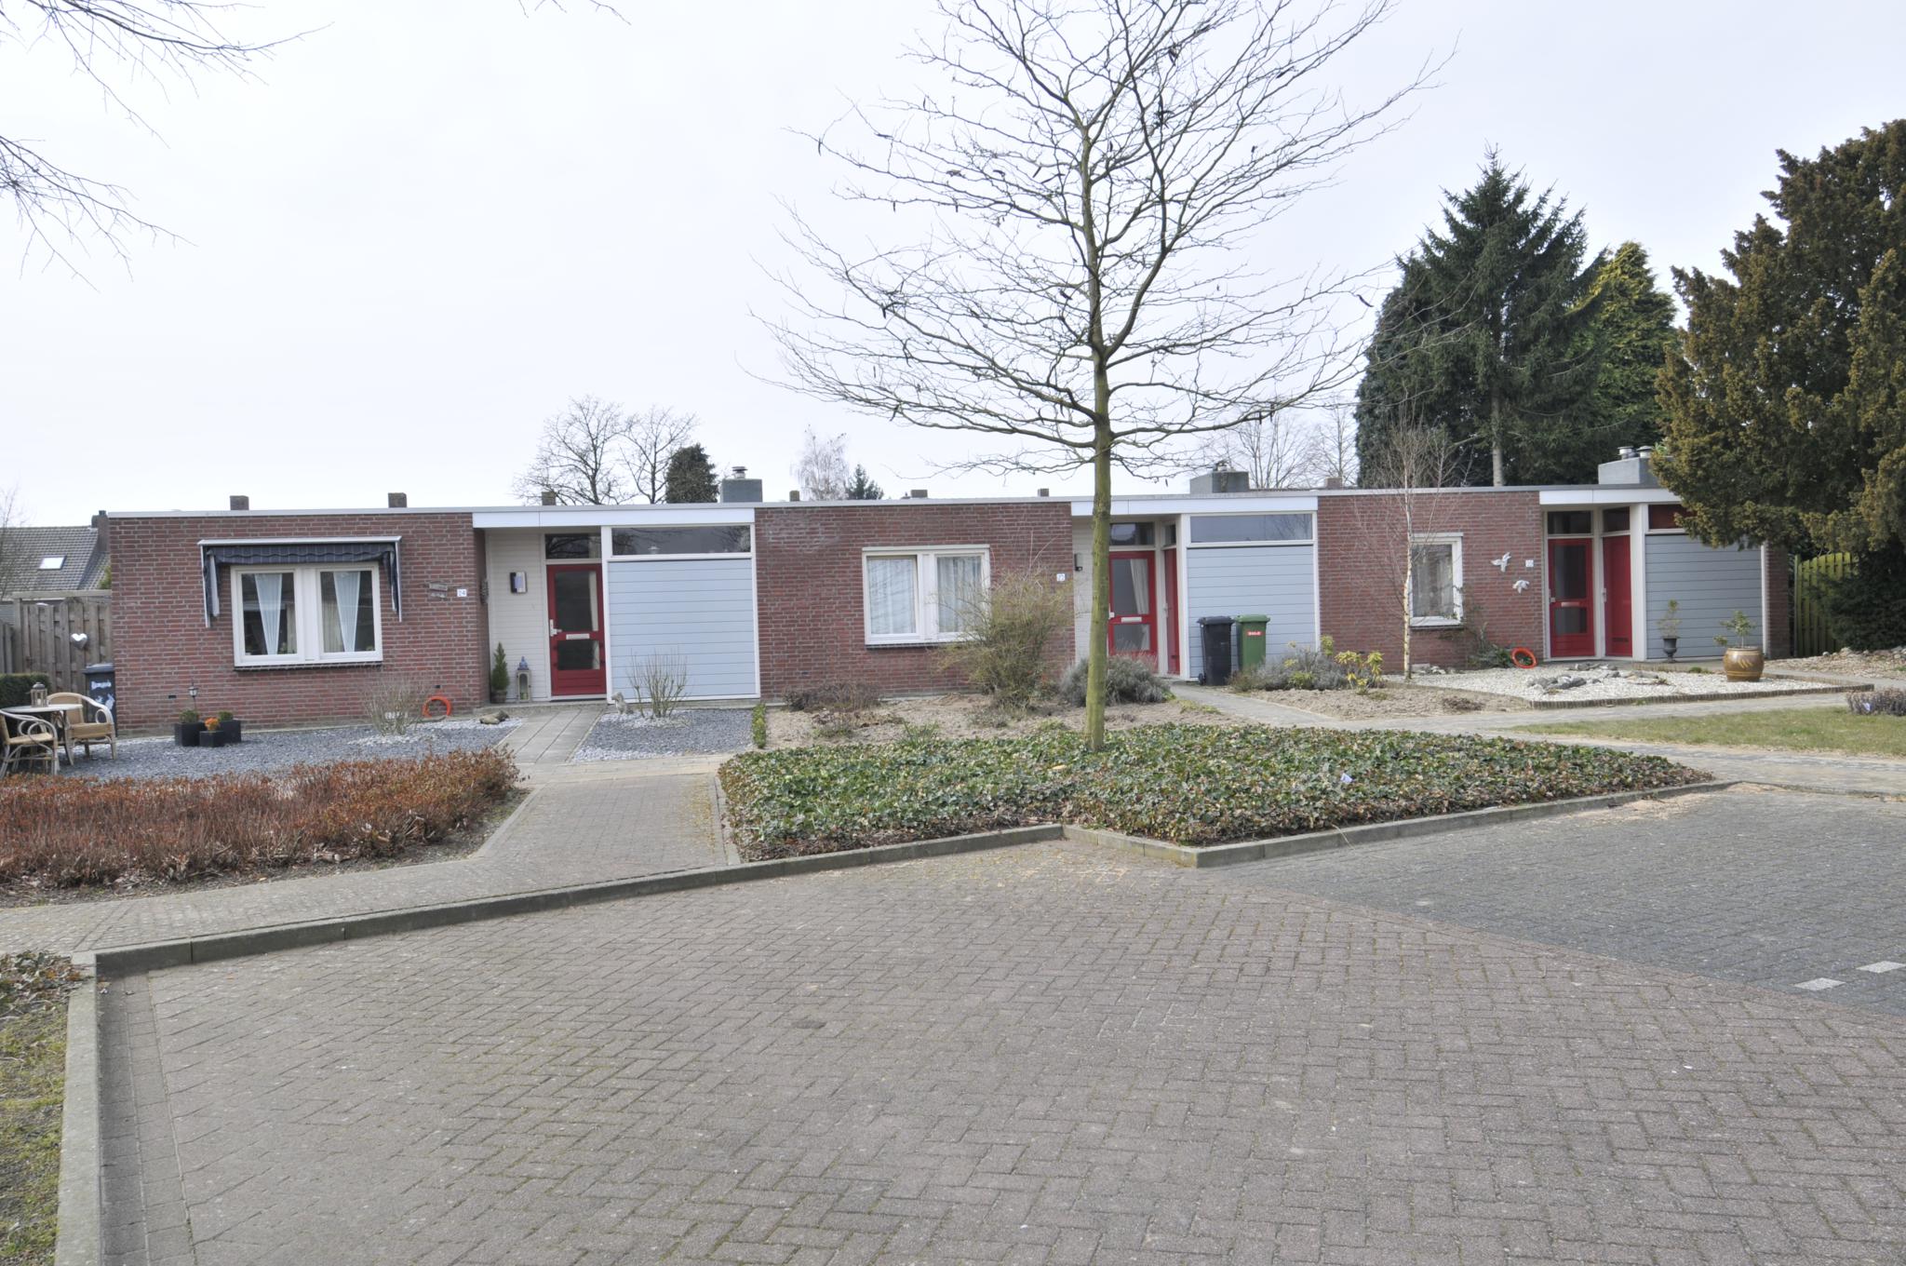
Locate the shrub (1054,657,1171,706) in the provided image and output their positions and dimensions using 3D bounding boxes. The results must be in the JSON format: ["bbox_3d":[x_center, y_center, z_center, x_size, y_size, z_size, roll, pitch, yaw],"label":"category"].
[{"bbox_3d":[2.142,0.639,19.100,1.400,0.621,1.100,-2,1,6],"label":"shrub"}]

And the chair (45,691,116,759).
[{"bbox_3d":[-10.543,1.143,17.250,0.610,0.837,0.590,-1,1,29],"label":"chair"}]

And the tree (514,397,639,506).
[{"bbox_3d":[-15.703,-4.585,60.063,5.400,10.660,5.400,-2,1,-15],"label":"tree"}]

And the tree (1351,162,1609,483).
[{"bbox_3d":[13.893,-6.205,37.543,6.500,12.921,6.300,-1,1,20],"label":"tree"}]

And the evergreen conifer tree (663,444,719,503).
[{"bbox_3d":[-8.520,-2.683,47.053,2.100,6.939,2.100,-2,1,-10],"label":"evergreen conifer tree"}]

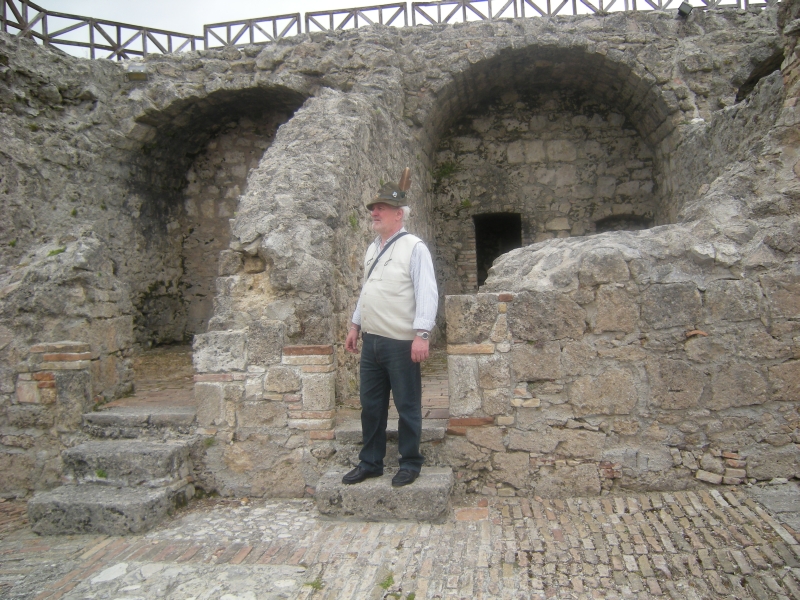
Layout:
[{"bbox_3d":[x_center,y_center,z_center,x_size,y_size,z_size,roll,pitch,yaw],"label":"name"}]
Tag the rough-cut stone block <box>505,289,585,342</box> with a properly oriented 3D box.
[{"bbox_3d":[0.909,0.096,4.135,0.469,0.309,0.270,-2,3,4],"label":"rough-cut stone block"}]

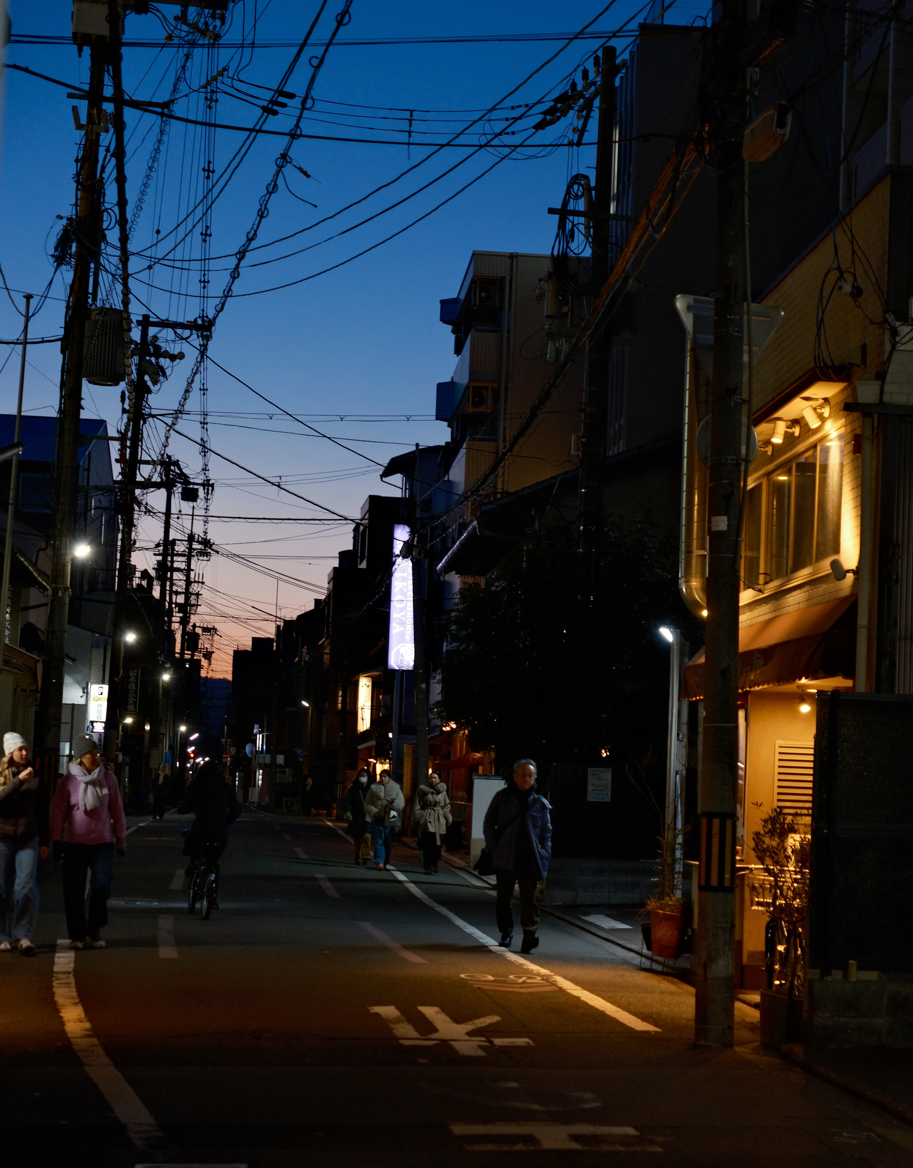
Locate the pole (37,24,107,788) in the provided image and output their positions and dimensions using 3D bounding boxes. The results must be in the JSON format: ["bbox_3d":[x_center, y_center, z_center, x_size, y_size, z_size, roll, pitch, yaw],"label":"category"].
[{"bbox_3d":[-5.705,-2.357,31.065,0.340,12.970,0.340,3,-5,-6],"label":"pole"}]

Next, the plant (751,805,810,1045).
[{"bbox_3d":[1.975,2.068,12.700,0.360,1.434,0.360,3,-5,-3],"label":"plant"}]

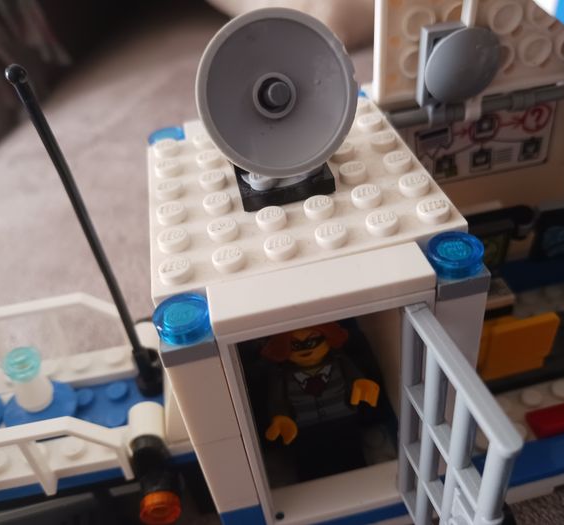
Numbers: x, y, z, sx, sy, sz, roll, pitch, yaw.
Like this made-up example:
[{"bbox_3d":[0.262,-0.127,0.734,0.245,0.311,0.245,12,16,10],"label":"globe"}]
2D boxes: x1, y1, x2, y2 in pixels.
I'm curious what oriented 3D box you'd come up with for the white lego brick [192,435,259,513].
[{"bbox_3d":[-0.010,0.034,0.100,0.008,0.020,0.010,-13,39,-4],"label":"white lego brick"}]

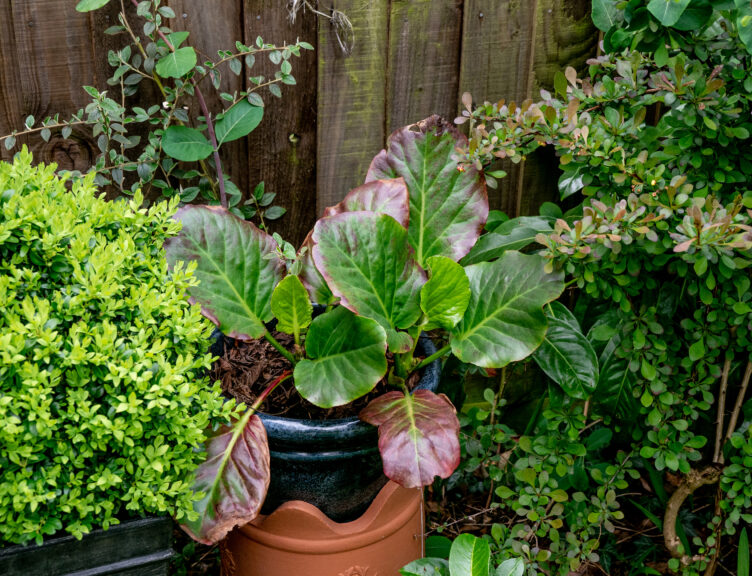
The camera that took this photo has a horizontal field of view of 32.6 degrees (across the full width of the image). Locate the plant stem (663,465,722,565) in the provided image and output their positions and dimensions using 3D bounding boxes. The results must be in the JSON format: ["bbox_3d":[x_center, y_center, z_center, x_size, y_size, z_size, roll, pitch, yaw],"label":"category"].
[{"bbox_3d":[0.497,0.356,2.020,0.085,0.160,0.060,1,25,0],"label":"plant stem"}]

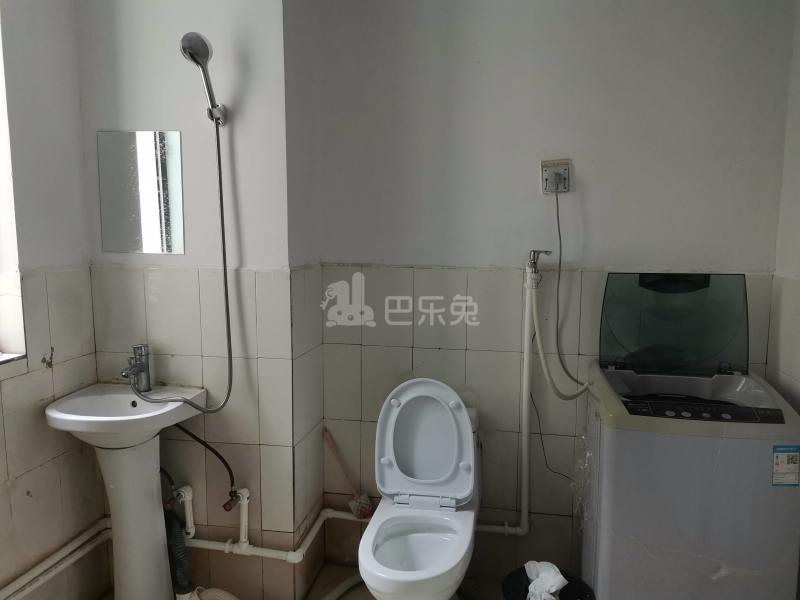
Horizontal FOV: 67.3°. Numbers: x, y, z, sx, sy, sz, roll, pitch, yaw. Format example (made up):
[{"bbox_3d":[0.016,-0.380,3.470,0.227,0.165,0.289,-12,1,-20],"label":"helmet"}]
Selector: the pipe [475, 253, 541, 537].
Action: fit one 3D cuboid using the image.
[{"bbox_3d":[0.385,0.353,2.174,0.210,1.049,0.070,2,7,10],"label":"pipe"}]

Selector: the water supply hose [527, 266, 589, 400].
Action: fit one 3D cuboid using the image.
[{"bbox_3d":[0.551,0.118,2.067,0.208,0.465,0.080,2,8,10],"label":"water supply hose"}]

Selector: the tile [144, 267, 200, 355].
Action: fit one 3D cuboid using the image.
[{"bbox_3d":[-0.763,0.038,2.035,0.200,0.298,0.010,2,7,10],"label":"tile"}]

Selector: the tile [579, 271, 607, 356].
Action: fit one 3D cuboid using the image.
[{"bbox_3d":[0.739,0.048,2.102,0.200,0.301,0.010,2,8,10],"label":"tile"}]

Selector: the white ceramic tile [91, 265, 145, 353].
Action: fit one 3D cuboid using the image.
[{"bbox_3d":[-0.963,0.032,2.066,0.200,0.301,0.010,2,8,10],"label":"white ceramic tile"}]

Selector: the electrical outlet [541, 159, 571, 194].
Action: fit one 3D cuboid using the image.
[{"bbox_3d":[0.533,-0.422,2.060,0.093,0.112,0.030,2,8,10],"label":"electrical outlet"}]

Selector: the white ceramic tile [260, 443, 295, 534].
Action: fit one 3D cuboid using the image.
[{"bbox_3d":[-0.416,0.647,2.054,0.119,0.300,0.010,2,7,10],"label":"white ceramic tile"}]

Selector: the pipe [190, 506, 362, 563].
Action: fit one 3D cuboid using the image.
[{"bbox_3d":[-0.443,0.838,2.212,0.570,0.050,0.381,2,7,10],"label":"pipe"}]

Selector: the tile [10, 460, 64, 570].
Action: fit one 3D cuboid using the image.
[{"bbox_3d":[-1.125,0.667,1.863,0.010,0.300,0.200,2,7,10],"label":"tile"}]

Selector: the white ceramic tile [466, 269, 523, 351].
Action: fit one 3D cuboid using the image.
[{"bbox_3d":[0.346,0.039,2.185,0.200,0.298,0.012,2,7,10],"label":"white ceramic tile"}]

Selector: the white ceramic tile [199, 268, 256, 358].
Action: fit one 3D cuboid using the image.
[{"bbox_3d":[-0.566,0.044,2.000,0.200,0.298,0.010,2,7,10],"label":"white ceramic tile"}]

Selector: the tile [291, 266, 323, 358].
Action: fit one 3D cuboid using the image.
[{"bbox_3d":[-0.332,0.040,2.133,0.012,0.301,0.339,2,7,10],"label":"tile"}]

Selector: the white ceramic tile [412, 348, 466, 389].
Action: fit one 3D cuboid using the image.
[{"bbox_3d":[0.148,0.331,2.256,0.200,0.300,0.010,2,7,10],"label":"white ceramic tile"}]

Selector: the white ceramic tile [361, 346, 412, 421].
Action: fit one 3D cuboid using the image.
[{"bbox_3d":[-0.051,0.324,2.279,0.200,0.301,0.010,2,8,10],"label":"white ceramic tile"}]

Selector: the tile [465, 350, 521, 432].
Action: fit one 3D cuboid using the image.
[{"bbox_3d":[0.345,0.337,2.221,0.200,0.300,0.010,2,7,10],"label":"tile"}]

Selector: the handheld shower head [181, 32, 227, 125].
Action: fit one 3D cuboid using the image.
[{"bbox_3d":[-0.580,-0.662,1.806,0.100,0.265,0.080,2,34,10],"label":"handheld shower head"}]

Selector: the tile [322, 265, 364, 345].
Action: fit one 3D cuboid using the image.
[{"bbox_3d":[-0.220,0.023,2.289,0.151,0.298,0.012,2,7,10],"label":"tile"}]

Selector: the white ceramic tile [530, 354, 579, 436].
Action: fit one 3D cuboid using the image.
[{"bbox_3d":[0.542,0.342,2.186,0.200,0.300,0.010,2,7,10],"label":"white ceramic tile"}]

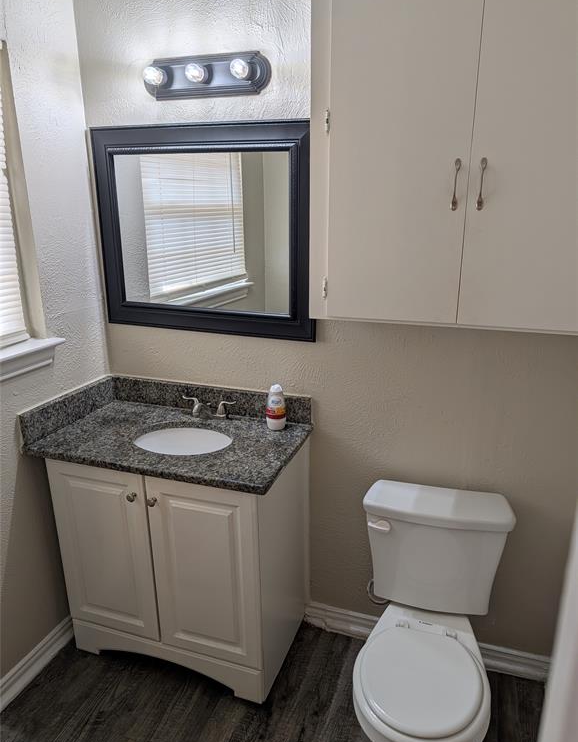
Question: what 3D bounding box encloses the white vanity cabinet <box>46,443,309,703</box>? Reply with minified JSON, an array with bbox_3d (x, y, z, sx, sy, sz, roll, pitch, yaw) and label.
[{"bbox_3d":[-0.394,0.652,2.027,0.780,0.839,0.443,5,17,18],"label":"white vanity cabinet"}]

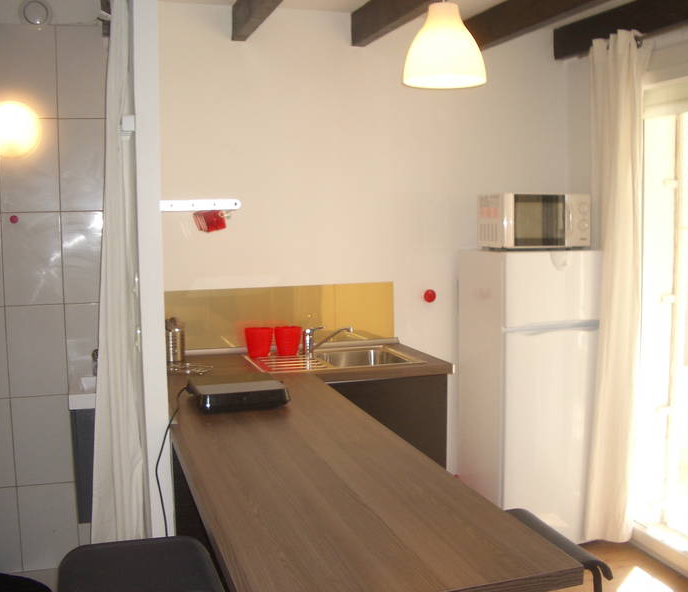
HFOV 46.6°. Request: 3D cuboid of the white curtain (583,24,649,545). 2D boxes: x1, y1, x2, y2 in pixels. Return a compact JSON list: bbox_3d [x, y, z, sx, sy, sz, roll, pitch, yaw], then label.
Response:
[{"bbox_3d":[1.238,-0.011,3.704,0.150,2.312,0.280,-2,6,-17],"label":"white curtain"}]

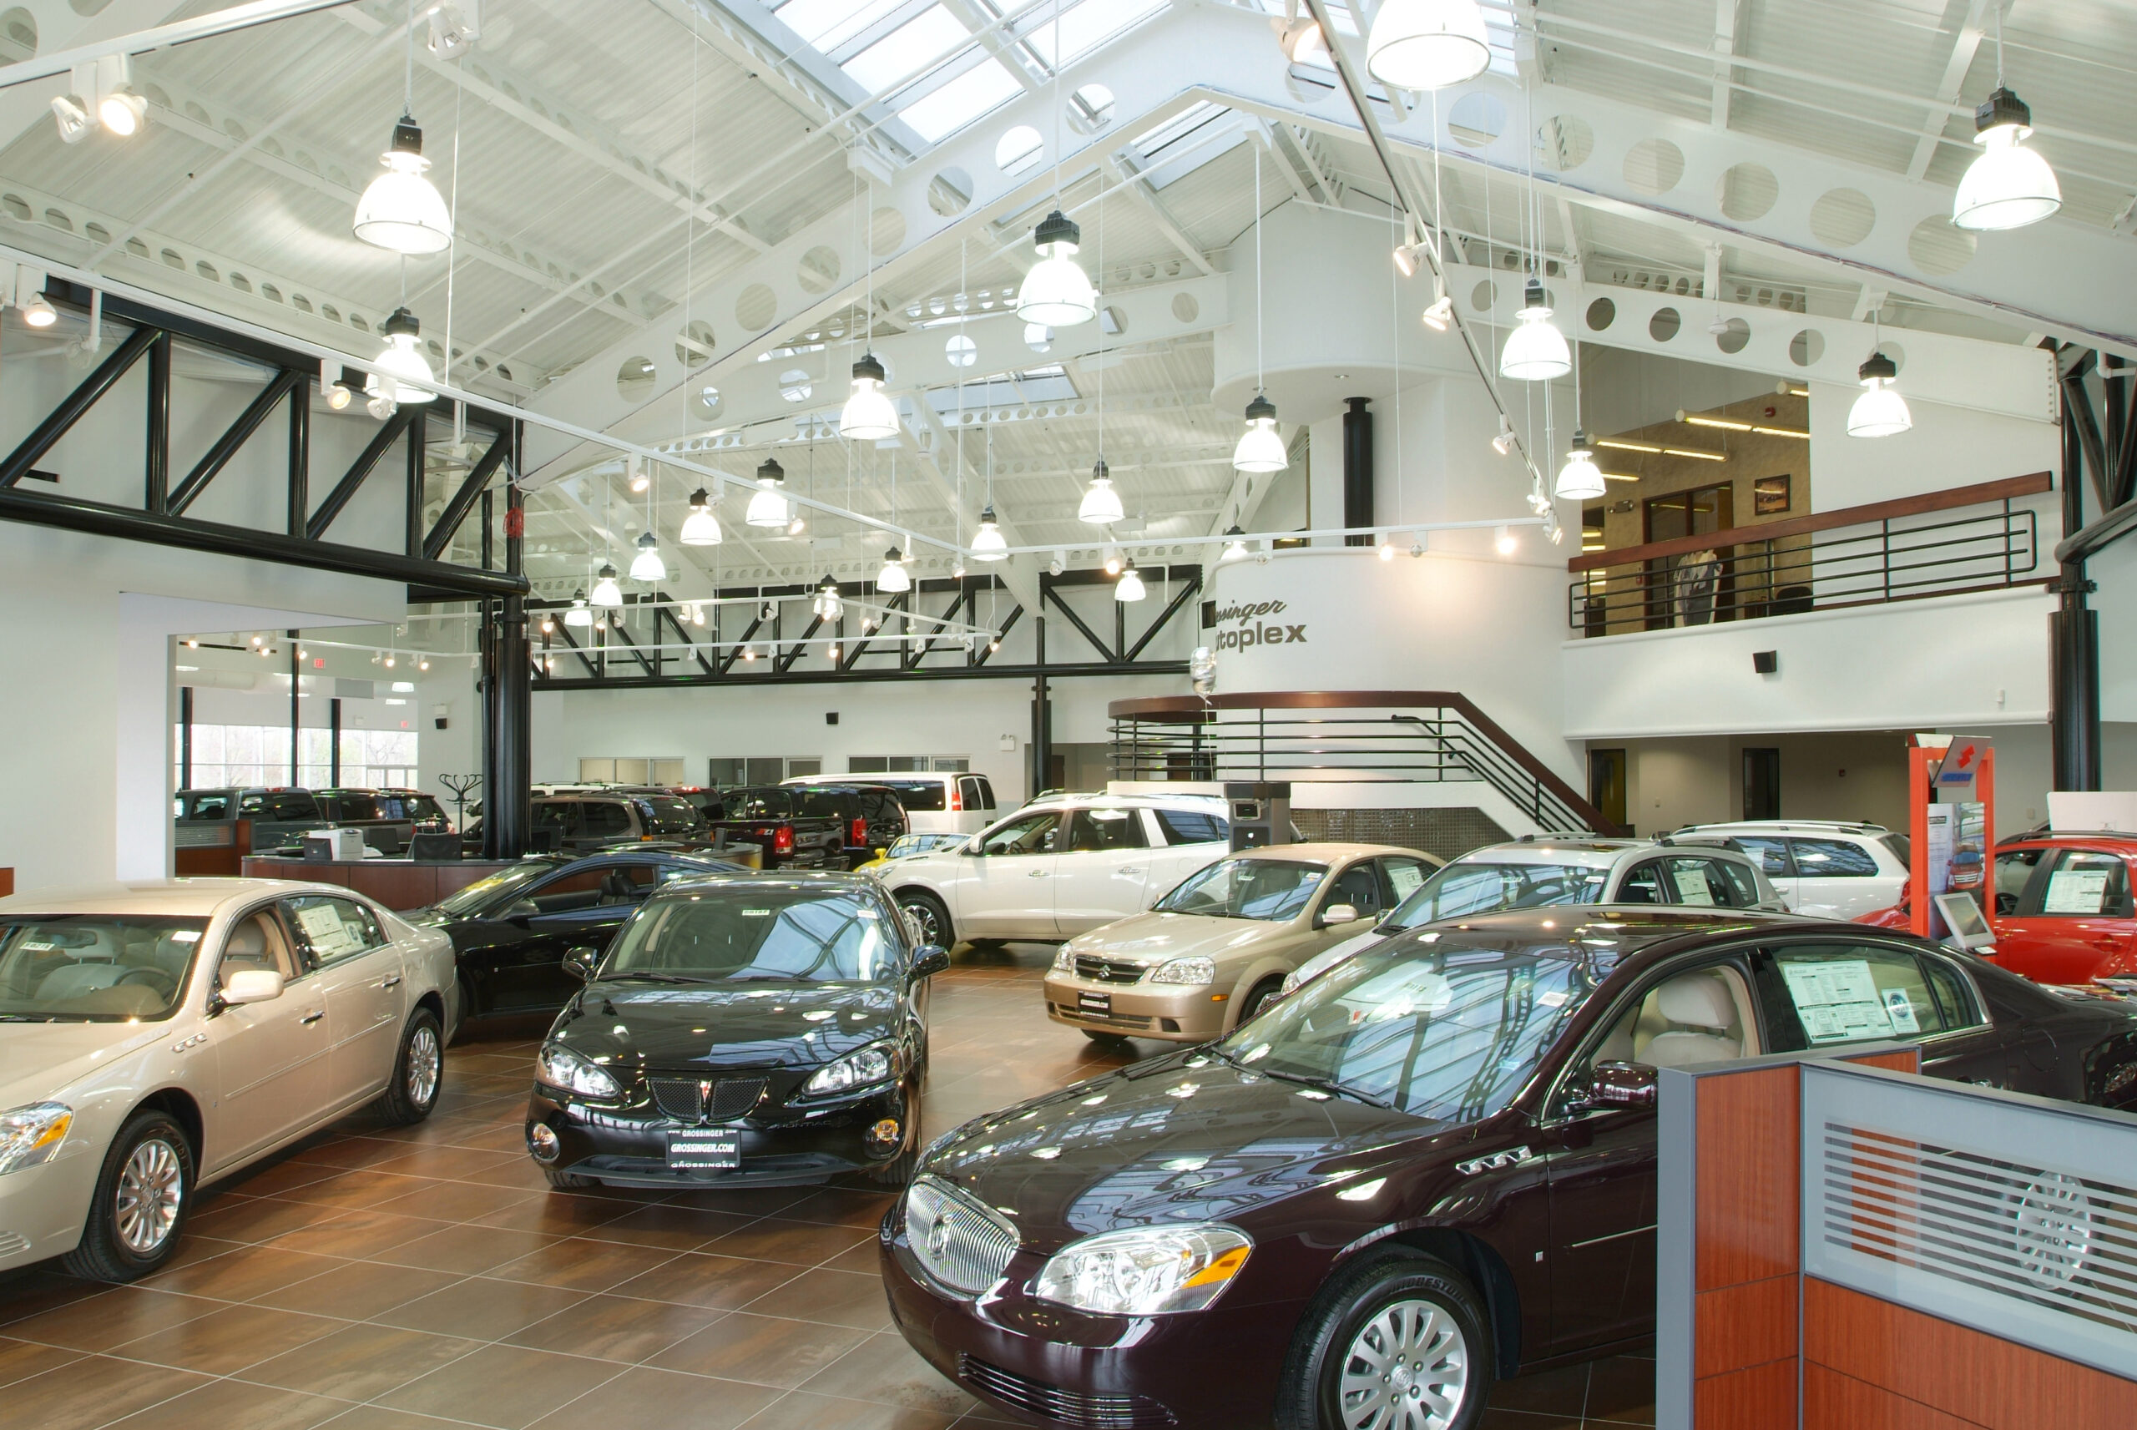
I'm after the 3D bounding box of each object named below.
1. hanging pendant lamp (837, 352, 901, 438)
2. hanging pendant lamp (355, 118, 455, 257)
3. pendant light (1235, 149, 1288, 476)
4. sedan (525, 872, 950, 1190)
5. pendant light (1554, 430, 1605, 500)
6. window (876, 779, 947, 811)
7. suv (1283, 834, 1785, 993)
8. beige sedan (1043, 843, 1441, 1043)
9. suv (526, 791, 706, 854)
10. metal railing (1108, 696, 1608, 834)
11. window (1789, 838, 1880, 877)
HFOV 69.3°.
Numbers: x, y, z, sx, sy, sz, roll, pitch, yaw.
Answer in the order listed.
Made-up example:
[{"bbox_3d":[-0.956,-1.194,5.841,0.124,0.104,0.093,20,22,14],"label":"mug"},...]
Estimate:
[{"bbox_3d":[-1.911,-3.116,14.916,0.575,0.765,0.575,0,-3,0],"label":"hanging pendant lamp"},{"bbox_3d":[-4.193,-3.391,9.765,0.575,0.765,0.575,0,-3,0],"label":"hanging pendant lamp"},{"bbox_3d":[2.022,-4.230,16.200,0.570,3.430,0.570,0,-2,0],"label":"pendant light"},{"bbox_3d":[-1.759,1.671,9.131,1.920,1.430,5.000,0,-3,-5],"label":"sedan"},{"bbox_3d":[6.000,-2.964,18.148,0.575,0.765,0.575,0,-3,0],"label":"pendant light"},{"bbox_3d":[-2.992,1.521,29.300,1.600,0.580,0.060,-1,-3,30],"label":"window"},{"bbox_3d":[3.331,1.621,10.465,4.420,1.610,1.820,2,-3,-43],"label":"suv"},{"bbox_3d":[1.822,1.790,12.300,4.500,1.450,1.730,3,-4,-44],"label":"beige sedan"},{"bbox_3d":[-8.297,2.219,25.085,4.870,1.840,1.900,-1,-3,23],"label":"suv"},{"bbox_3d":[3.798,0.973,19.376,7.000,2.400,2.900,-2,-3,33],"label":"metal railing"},{"bbox_3d":[7.935,1.479,16.000,0.970,0.420,0.100,-2,-3,36],"label":"window"}]

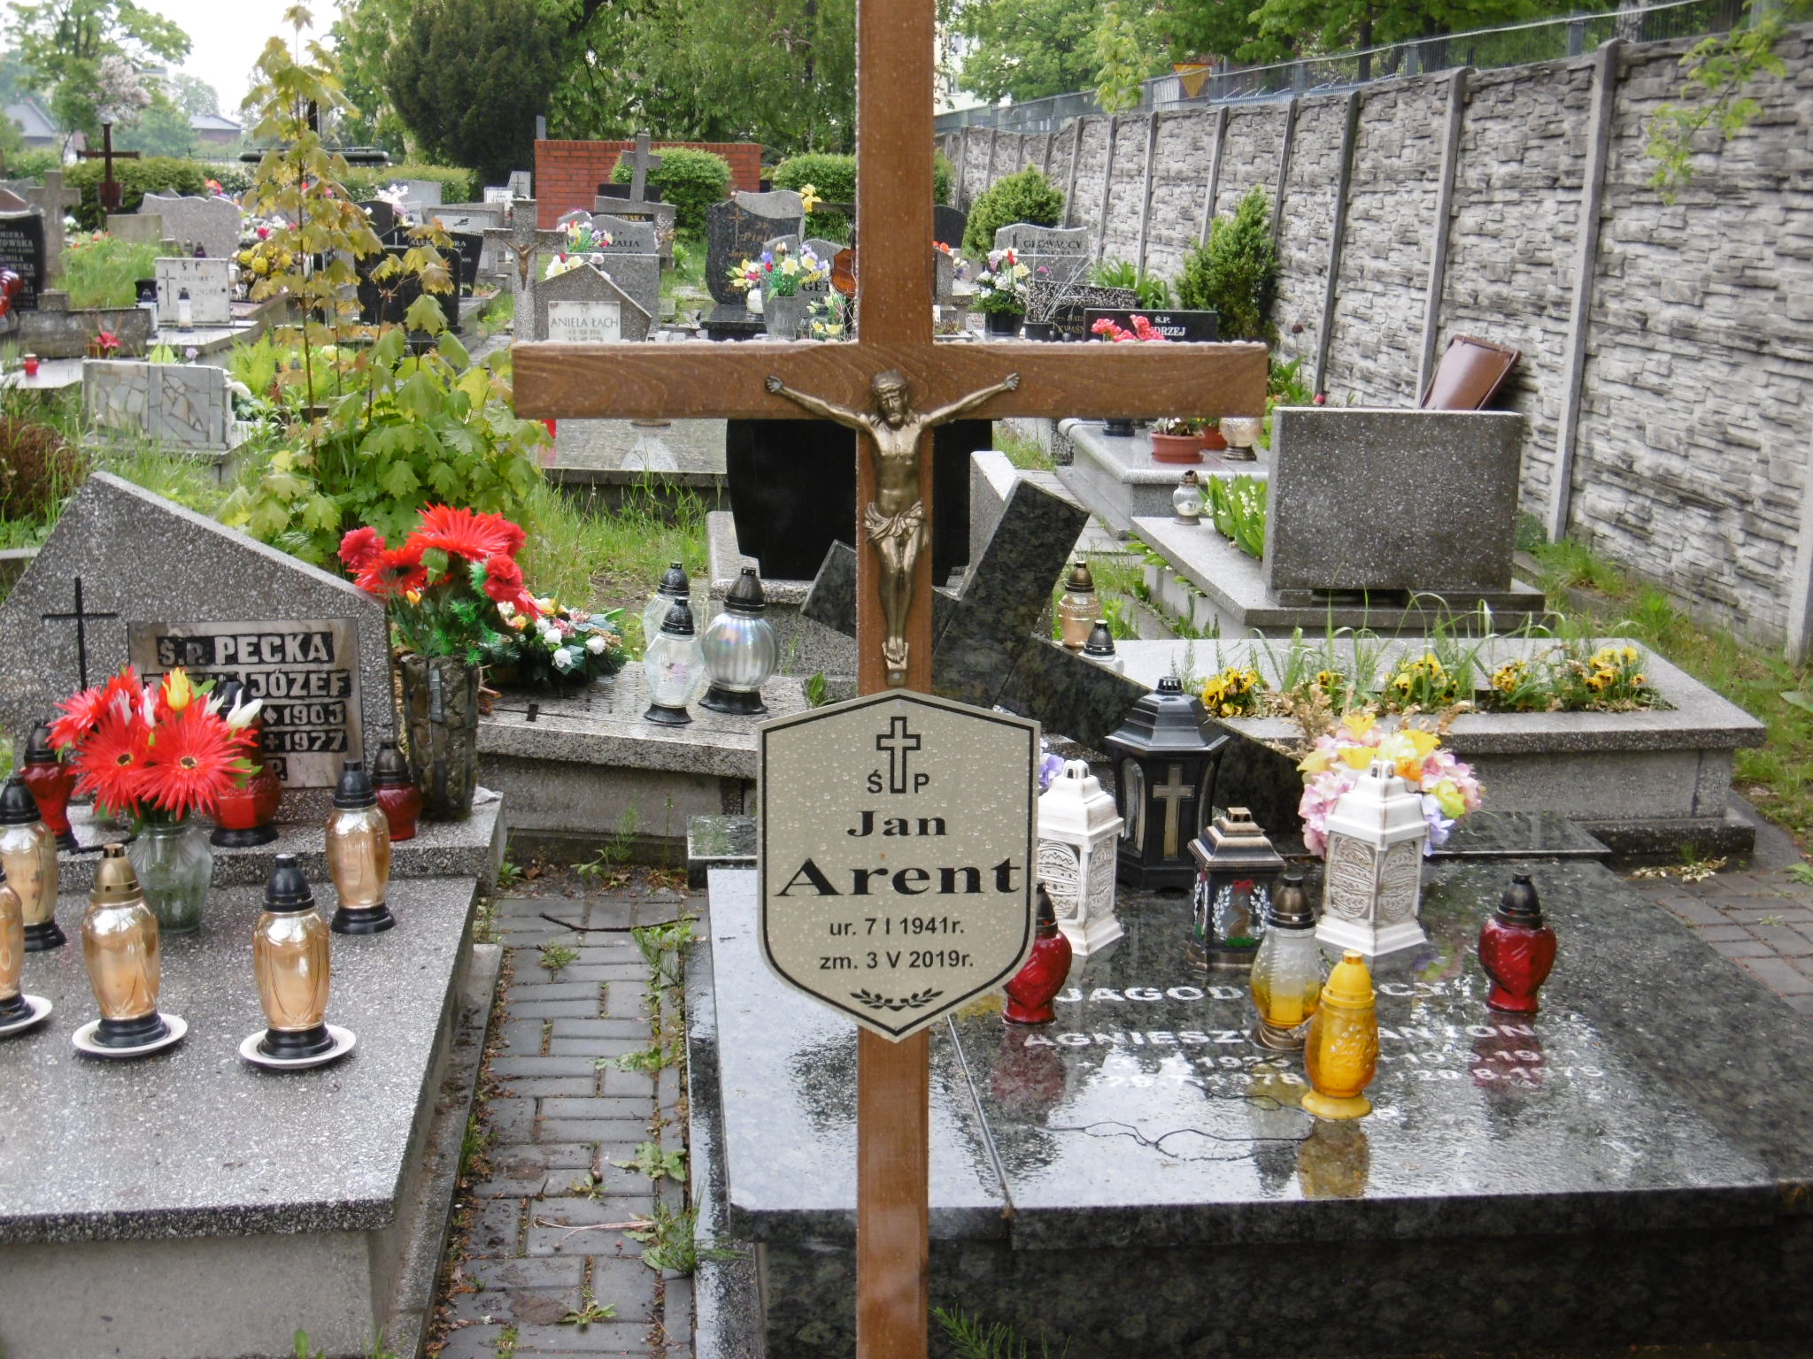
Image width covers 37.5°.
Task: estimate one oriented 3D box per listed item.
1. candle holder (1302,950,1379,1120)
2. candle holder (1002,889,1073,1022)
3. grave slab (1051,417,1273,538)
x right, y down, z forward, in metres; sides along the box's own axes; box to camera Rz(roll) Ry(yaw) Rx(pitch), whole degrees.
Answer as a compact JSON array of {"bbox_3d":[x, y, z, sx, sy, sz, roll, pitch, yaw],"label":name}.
[{"bbox_3d":[0.600,0.483,3.676,0.104,0.221,0.104,1,11,0],"label":"candle holder"},{"bbox_3d":[0.197,0.419,4.096,0.120,0.213,0.114,1,12,-5],"label":"candle holder"},{"bbox_3d":[1.161,-0.815,10.609,0.880,0.235,2.000,0,11,-5],"label":"grave slab"}]

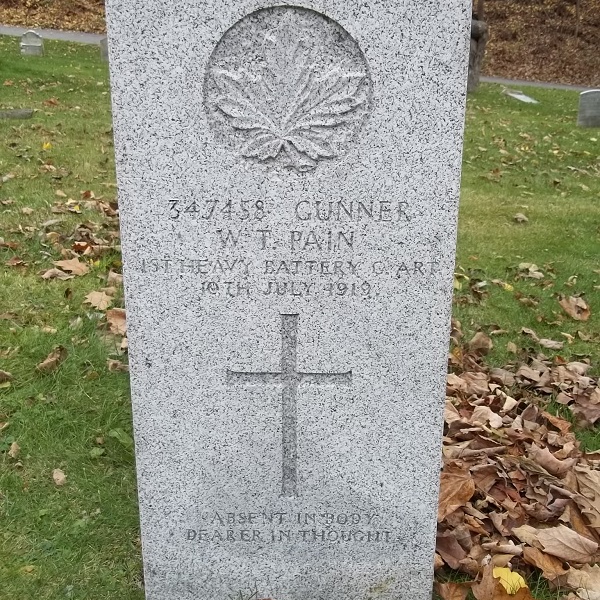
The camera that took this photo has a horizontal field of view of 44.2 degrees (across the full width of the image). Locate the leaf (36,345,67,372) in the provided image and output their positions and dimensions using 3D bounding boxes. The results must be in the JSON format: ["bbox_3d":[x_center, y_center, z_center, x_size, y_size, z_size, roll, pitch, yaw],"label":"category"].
[{"bbox_3d":[-0.607,0.143,1.807,0.052,0.030,0.085,9,19,27],"label":"leaf"}]

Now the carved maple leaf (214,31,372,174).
[{"bbox_3d":[-0.011,-0.217,0.797,0.168,0.156,0.015,0,17,1],"label":"carved maple leaf"}]

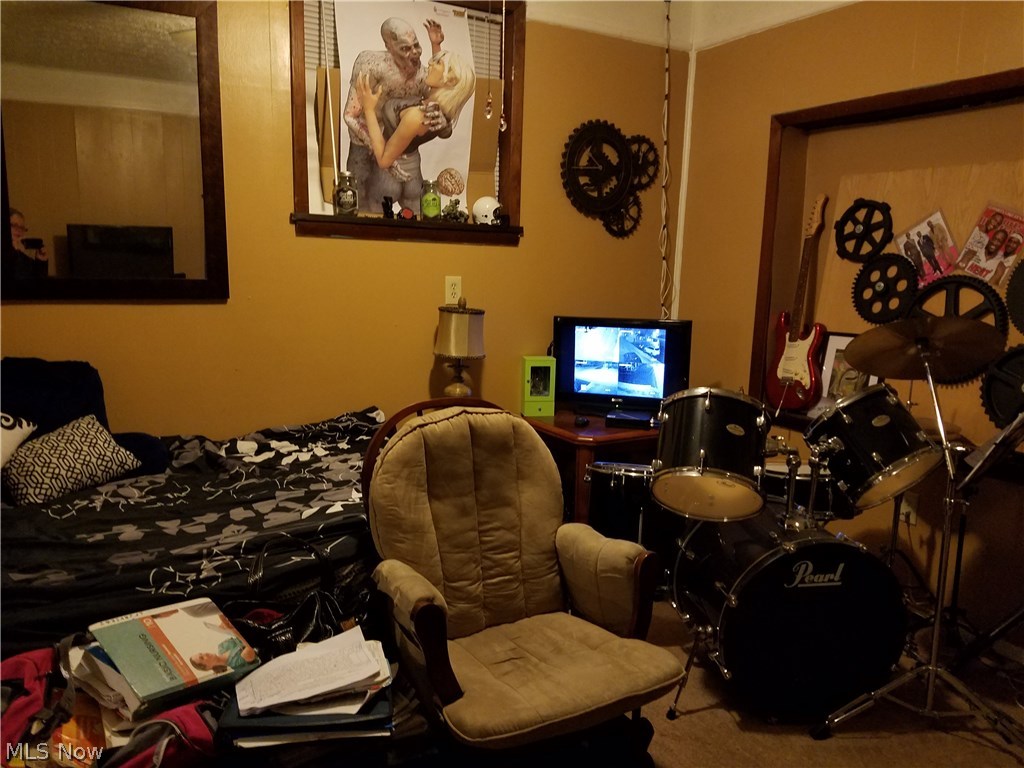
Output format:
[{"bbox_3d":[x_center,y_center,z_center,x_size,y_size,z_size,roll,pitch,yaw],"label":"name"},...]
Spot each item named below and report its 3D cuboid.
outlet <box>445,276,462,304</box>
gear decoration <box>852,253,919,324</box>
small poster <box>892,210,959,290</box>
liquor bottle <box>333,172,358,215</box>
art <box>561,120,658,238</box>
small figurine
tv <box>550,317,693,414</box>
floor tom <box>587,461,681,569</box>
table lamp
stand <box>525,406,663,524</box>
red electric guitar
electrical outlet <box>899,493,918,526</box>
[{"bbox_3d":[-0.247,-0.396,3.267,0.073,0.118,0.010,-4,10,-30],"label":"outlet"},{"bbox_3d":[1.499,-0.384,3.094,0.030,0.278,0.282,-4,10,-30],"label":"gear decoration"},{"bbox_3d":[1.585,-0.513,2.954,0.006,0.240,0.205,-4,-14,-30],"label":"small poster"},{"bbox_3d":[-0.640,-0.736,2.977,0.090,0.172,0.090,-4,10,-30],"label":"liquor bottle"},{"bbox_3d":[0.473,-0.947,3.581,0.563,0.524,0.050,-4,10,-30],"label":"art"},{"bbox_3d":[-0.237,-0.720,3.211,0.095,0.105,0.070,-4,10,-30],"label":"small figurine"},{"bbox_3d":[0.491,-0.067,3.420,0.600,0.434,0.170,3,9,11],"label":"tv"},{"bbox_3d":[0.482,0.658,2.903,0.440,0.698,0.440,-4,10,-30],"label":"floor tom"},{"bbox_3d":[-0.208,-0.131,3.101,0.190,0.430,0.190,1,9,0],"label":"table lamp"},{"bbox_3d":[0.423,0.533,3.469,0.740,0.770,0.590,-4,10,-30],"label":"stand"},{"bbox_3d":[1.290,-0.344,3.365,0.075,0.950,0.300,1,9,-31],"label":"red electric guitar"},{"bbox_3d":[1.498,0.474,2.906,0.010,0.117,0.073,-4,10,-30],"label":"electrical outlet"}]

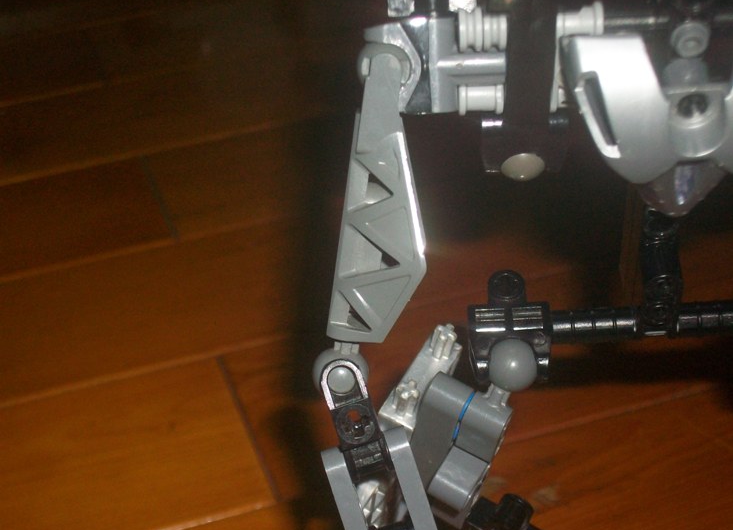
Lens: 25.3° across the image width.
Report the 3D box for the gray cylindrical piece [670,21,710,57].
[{"bbox_3d":[0.057,-0.040,0.288,0.007,0.007,0.005,1,30,1],"label":"gray cylindrical piece"}]

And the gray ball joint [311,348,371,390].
[{"bbox_3d":[-0.005,0.020,0.299,0.010,0.010,0.010,-7,28,0],"label":"gray ball joint"}]

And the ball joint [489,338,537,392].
[{"bbox_3d":[0.029,0.020,0.322,0.010,0.010,0.010,-7,28,0],"label":"ball joint"}]

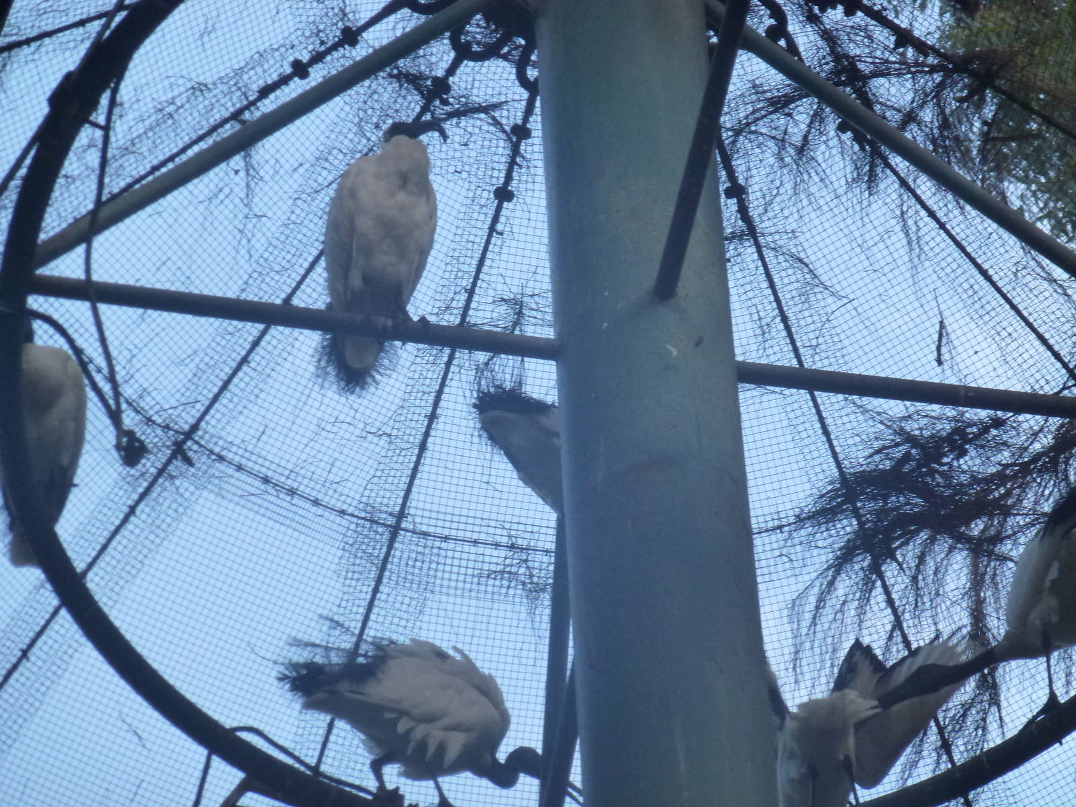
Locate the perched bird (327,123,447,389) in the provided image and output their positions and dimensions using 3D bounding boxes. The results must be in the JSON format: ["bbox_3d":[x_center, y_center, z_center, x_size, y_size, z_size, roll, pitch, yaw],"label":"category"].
[{"bbox_3d":[-0.246,-0.237,10.620,0.190,0.390,0.310,11,-53,-11],"label":"perched bird"}]

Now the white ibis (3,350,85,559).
[{"bbox_3d":[-0.812,0.057,10.850,0.180,0.370,0.310,13,-54,-12],"label":"white ibis"}]

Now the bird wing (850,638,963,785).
[{"bbox_3d":[0.612,0.517,11.050,0.200,0.270,0.130,10,-55,-10],"label":"bird wing"}]

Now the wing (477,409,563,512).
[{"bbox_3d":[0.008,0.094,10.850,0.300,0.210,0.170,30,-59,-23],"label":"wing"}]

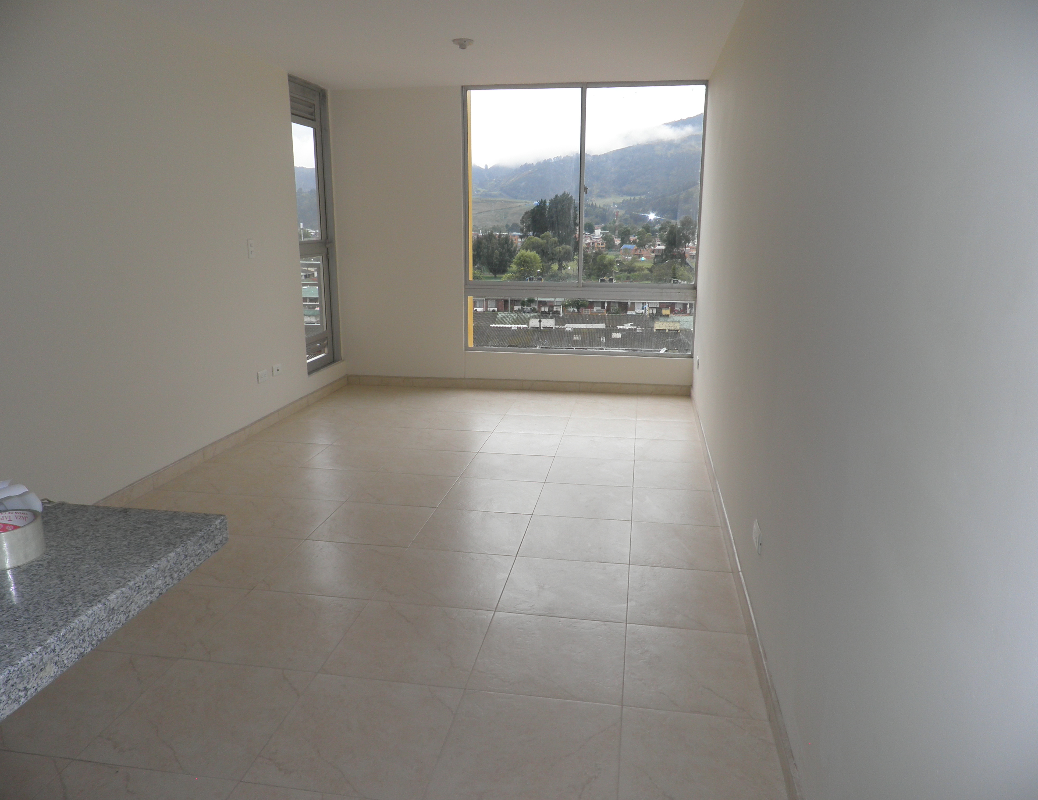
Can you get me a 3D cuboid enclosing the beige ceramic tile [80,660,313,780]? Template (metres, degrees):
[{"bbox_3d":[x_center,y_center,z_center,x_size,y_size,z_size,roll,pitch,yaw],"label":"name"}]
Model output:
[{"bbox_3d":[-0.873,0.878,2.064,0.456,0.010,0.447,2,14,9],"label":"beige ceramic tile"}]

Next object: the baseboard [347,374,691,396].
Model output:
[{"bbox_3d":[-0.045,-0.125,6.113,2.861,0.085,0.012,2,13,7],"label":"baseboard"}]

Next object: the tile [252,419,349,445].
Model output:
[{"bbox_3d":[-1.328,0.214,4.743,0.455,0.012,0.450,2,13,9],"label":"tile"}]

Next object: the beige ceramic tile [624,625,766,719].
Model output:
[{"bbox_3d":[0.526,0.824,2.268,0.398,0.010,0.452,2,13,9],"label":"beige ceramic tile"}]

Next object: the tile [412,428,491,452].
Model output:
[{"bbox_3d":[-0.419,0.252,4.603,0.450,0.012,0.450,2,13,9],"label":"tile"}]

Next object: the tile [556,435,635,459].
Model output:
[{"bbox_3d":[0.475,0.293,4.515,0.452,0.010,0.452,2,13,9],"label":"tile"}]

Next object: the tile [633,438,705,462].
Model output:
[{"bbox_3d":[0.898,0.309,4.437,0.396,0.010,0.447,2,14,9],"label":"tile"}]

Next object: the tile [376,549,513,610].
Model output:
[{"bbox_3d":[-0.273,0.688,2.854,0.456,0.010,0.447,2,14,9],"label":"tile"}]

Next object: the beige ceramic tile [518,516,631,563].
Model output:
[{"bbox_3d":[0.253,0.601,3.207,0.452,0.010,0.452,2,13,9],"label":"beige ceramic tile"}]

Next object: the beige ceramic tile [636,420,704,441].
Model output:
[{"bbox_3d":[0.970,0.207,4.883,0.398,0.010,0.452,2,13,9],"label":"beige ceramic tile"}]

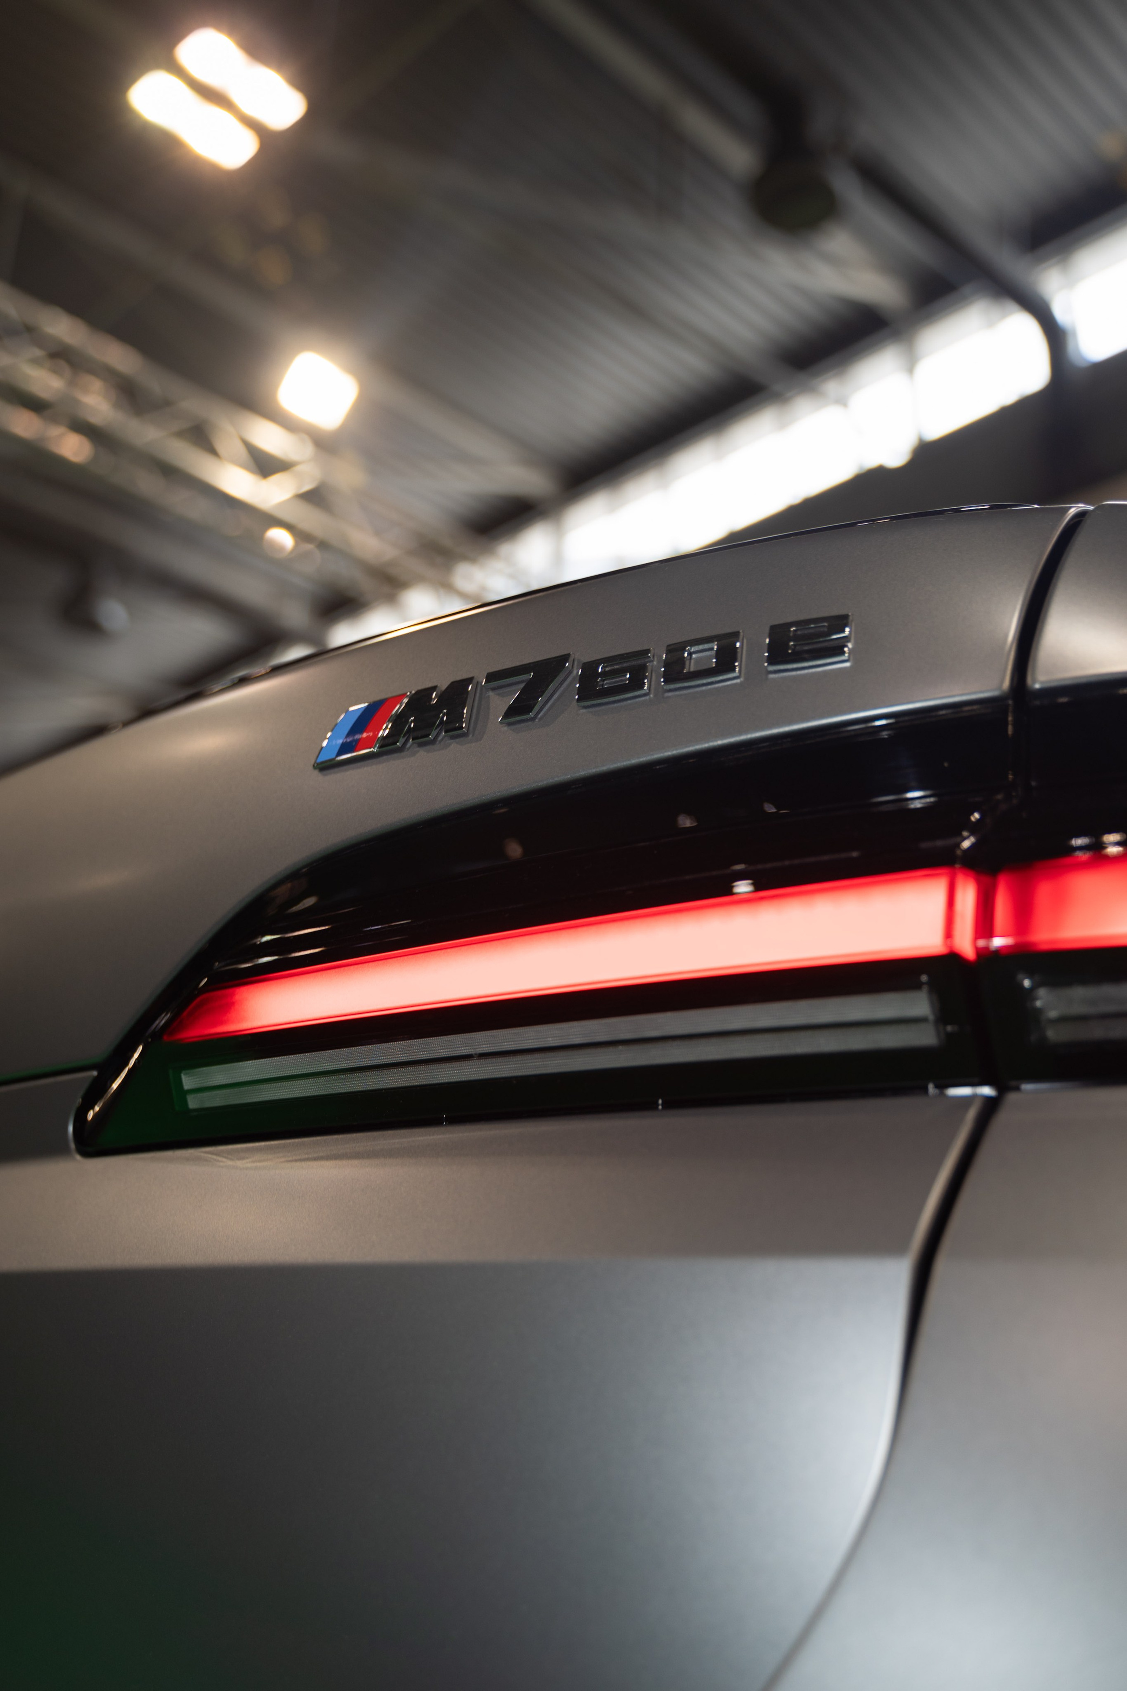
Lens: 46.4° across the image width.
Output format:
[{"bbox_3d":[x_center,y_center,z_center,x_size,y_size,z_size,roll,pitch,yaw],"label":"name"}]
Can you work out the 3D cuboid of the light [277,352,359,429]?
[{"bbox_3d":[-2.523,-4.679,13.500,0.580,0.180,0.620,8,-16,-44],"label":"light"}]

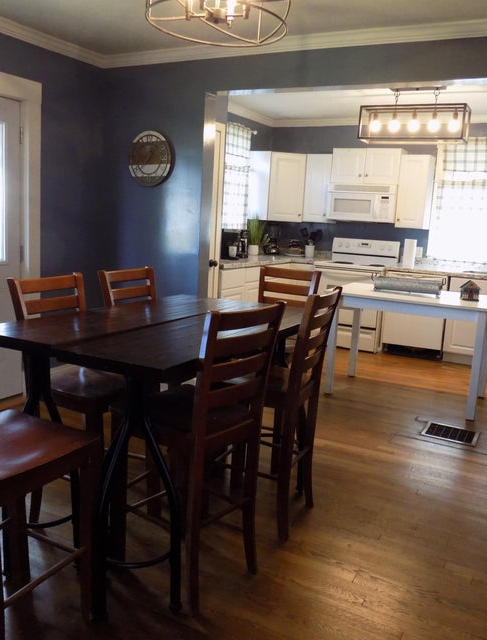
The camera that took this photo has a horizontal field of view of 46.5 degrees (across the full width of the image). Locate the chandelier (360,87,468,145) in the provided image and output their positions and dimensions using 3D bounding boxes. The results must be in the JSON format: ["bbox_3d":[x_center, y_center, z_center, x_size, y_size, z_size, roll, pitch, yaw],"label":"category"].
[{"bbox_3d":[1.500,-1.792,4.952,0.877,0.448,0.285,8,11,28],"label":"chandelier"}]

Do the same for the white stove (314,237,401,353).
[{"bbox_3d":[1.253,-0.301,6.380,0.766,1.175,0.661,8,11,28],"label":"white stove"}]

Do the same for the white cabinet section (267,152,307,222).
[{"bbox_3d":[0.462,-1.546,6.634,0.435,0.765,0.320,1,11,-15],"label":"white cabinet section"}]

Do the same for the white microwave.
[{"bbox_3d":[1.368,-1.282,6.278,0.734,0.373,0.400,8,12,27],"label":"white microwave"}]

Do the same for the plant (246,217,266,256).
[{"bbox_3d":[0.147,-0.977,6.681,0.170,0.470,0.170,8,11,28],"label":"plant"}]

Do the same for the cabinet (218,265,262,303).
[{"bbox_3d":[-0.282,-0.117,5.697,0.614,0.855,0.860,8,11,28],"label":"cabinet"}]

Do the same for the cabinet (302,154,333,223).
[{"bbox_3d":[0.909,-1.497,6.530,0.302,0.752,0.325,8,12,27],"label":"cabinet"}]

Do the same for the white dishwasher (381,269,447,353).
[{"bbox_3d":[1.903,-0.077,6.102,0.600,0.850,0.603,8,11,28],"label":"white dishwasher"}]

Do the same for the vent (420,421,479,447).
[{"bbox_3d":[1.381,0.751,3.775,0.330,0.015,0.300,8,12,27],"label":"vent"}]

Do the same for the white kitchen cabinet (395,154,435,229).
[{"bbox_3d":[1.861,-1.370,6.122,0.300,0.761,0.322,8,11,28],"label":"white kitchen cabinet"}]

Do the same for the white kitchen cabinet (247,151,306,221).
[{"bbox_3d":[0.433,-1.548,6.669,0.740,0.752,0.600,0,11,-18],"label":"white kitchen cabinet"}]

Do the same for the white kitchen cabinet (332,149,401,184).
[{"bbox_3d":[1.407,-1.692,6.319,0.759,0.374,0.330,8,11,28],"label":"white kitchen cabinet"}]

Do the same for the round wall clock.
[{"bbox_3d":[-0.651,-1.137,4.017,0.380,0.380,0.050,8,12,27],"label":"round wall clock"}]

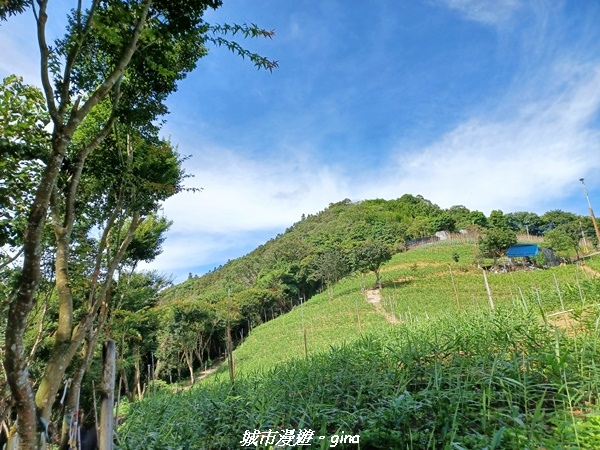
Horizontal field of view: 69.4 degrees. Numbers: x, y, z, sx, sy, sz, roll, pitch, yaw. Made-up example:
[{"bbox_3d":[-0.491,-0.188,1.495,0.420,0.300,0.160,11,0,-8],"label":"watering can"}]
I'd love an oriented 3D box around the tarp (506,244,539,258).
[{"bbox_3d":[29.783,3.547,58.000,4.069,1.499,2.523,-9,-15,14],"label":"tarp"}]

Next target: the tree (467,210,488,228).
[{"bbox_3d":[37.278,-0.777,91.000,4.389,4.400,4.389,-11,-15,22],"label":"tree"}]

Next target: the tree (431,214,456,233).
[{"bbox_3d":[28.150,0.059,85.000,4.845,4.110,4.603,-10,-15,18],"label":"tree"}]

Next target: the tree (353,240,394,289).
[{"bbox_3d":[8.481,4.558,50.000,4.604,5.373,4.604,-8,-14,9],"label":"tree"}]

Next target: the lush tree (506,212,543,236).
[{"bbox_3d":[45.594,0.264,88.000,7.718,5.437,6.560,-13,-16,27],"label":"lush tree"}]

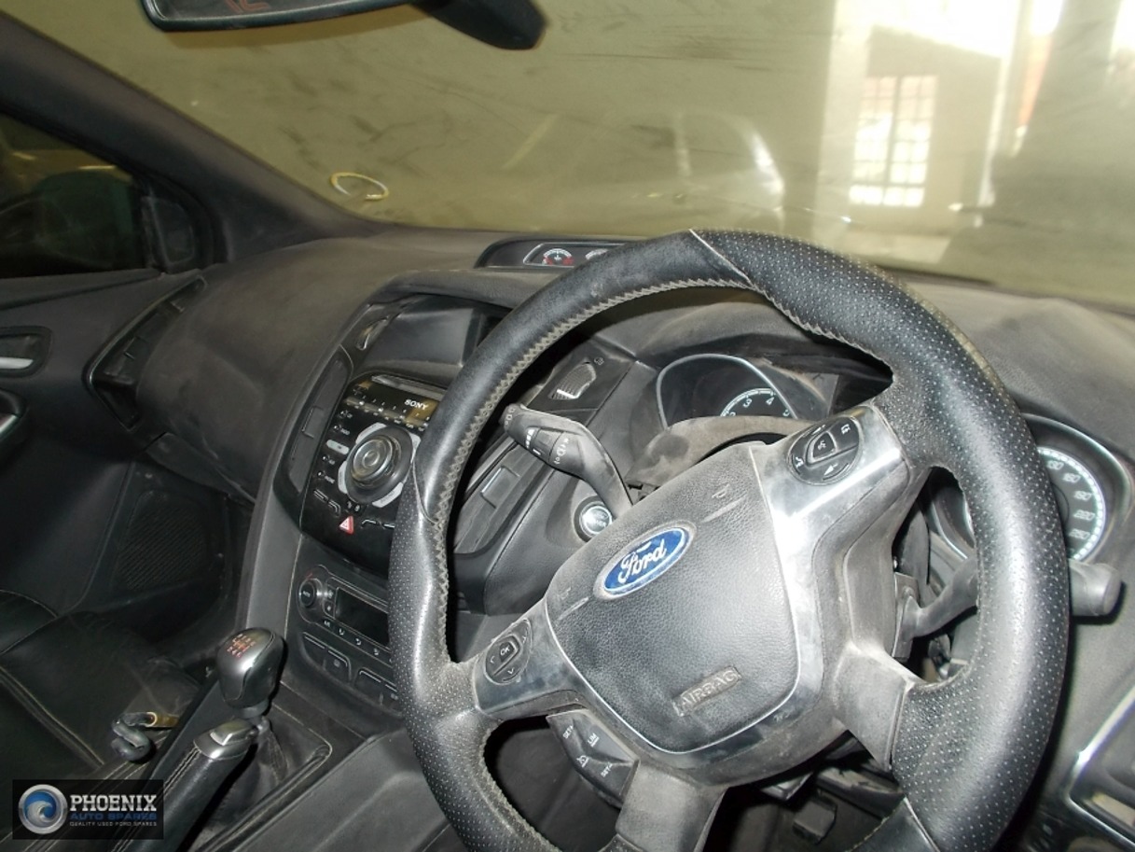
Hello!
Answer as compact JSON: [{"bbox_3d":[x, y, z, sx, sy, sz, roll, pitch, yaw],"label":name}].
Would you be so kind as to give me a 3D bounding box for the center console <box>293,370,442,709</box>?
[{"bbox_3d":[-0.162,0.116,0.794,0.210,0.315,0.125,12,13,35],"label":"center console"}]

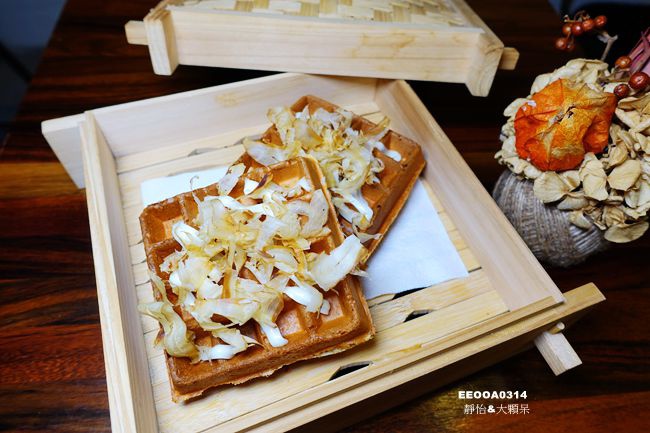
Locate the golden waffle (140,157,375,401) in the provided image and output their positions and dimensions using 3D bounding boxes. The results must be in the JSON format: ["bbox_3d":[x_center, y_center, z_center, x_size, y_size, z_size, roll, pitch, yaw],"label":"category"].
[{"bbox_3d":[-0.042,0.032,0.255,0.112,0.028,0.112,-18,67,-3],"label":"golden waffle"}]

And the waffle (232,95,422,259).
[{"bbox_3d":[0.000,-0.028,0.317,0.113,0.028,0.113,29,59,15],"label":"waffle"}]

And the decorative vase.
[{"bbox_3d":[0.165,-0.007,0.314,0.084,0.075,0.084,-16,59,-14],"label":"decorative vase"}]

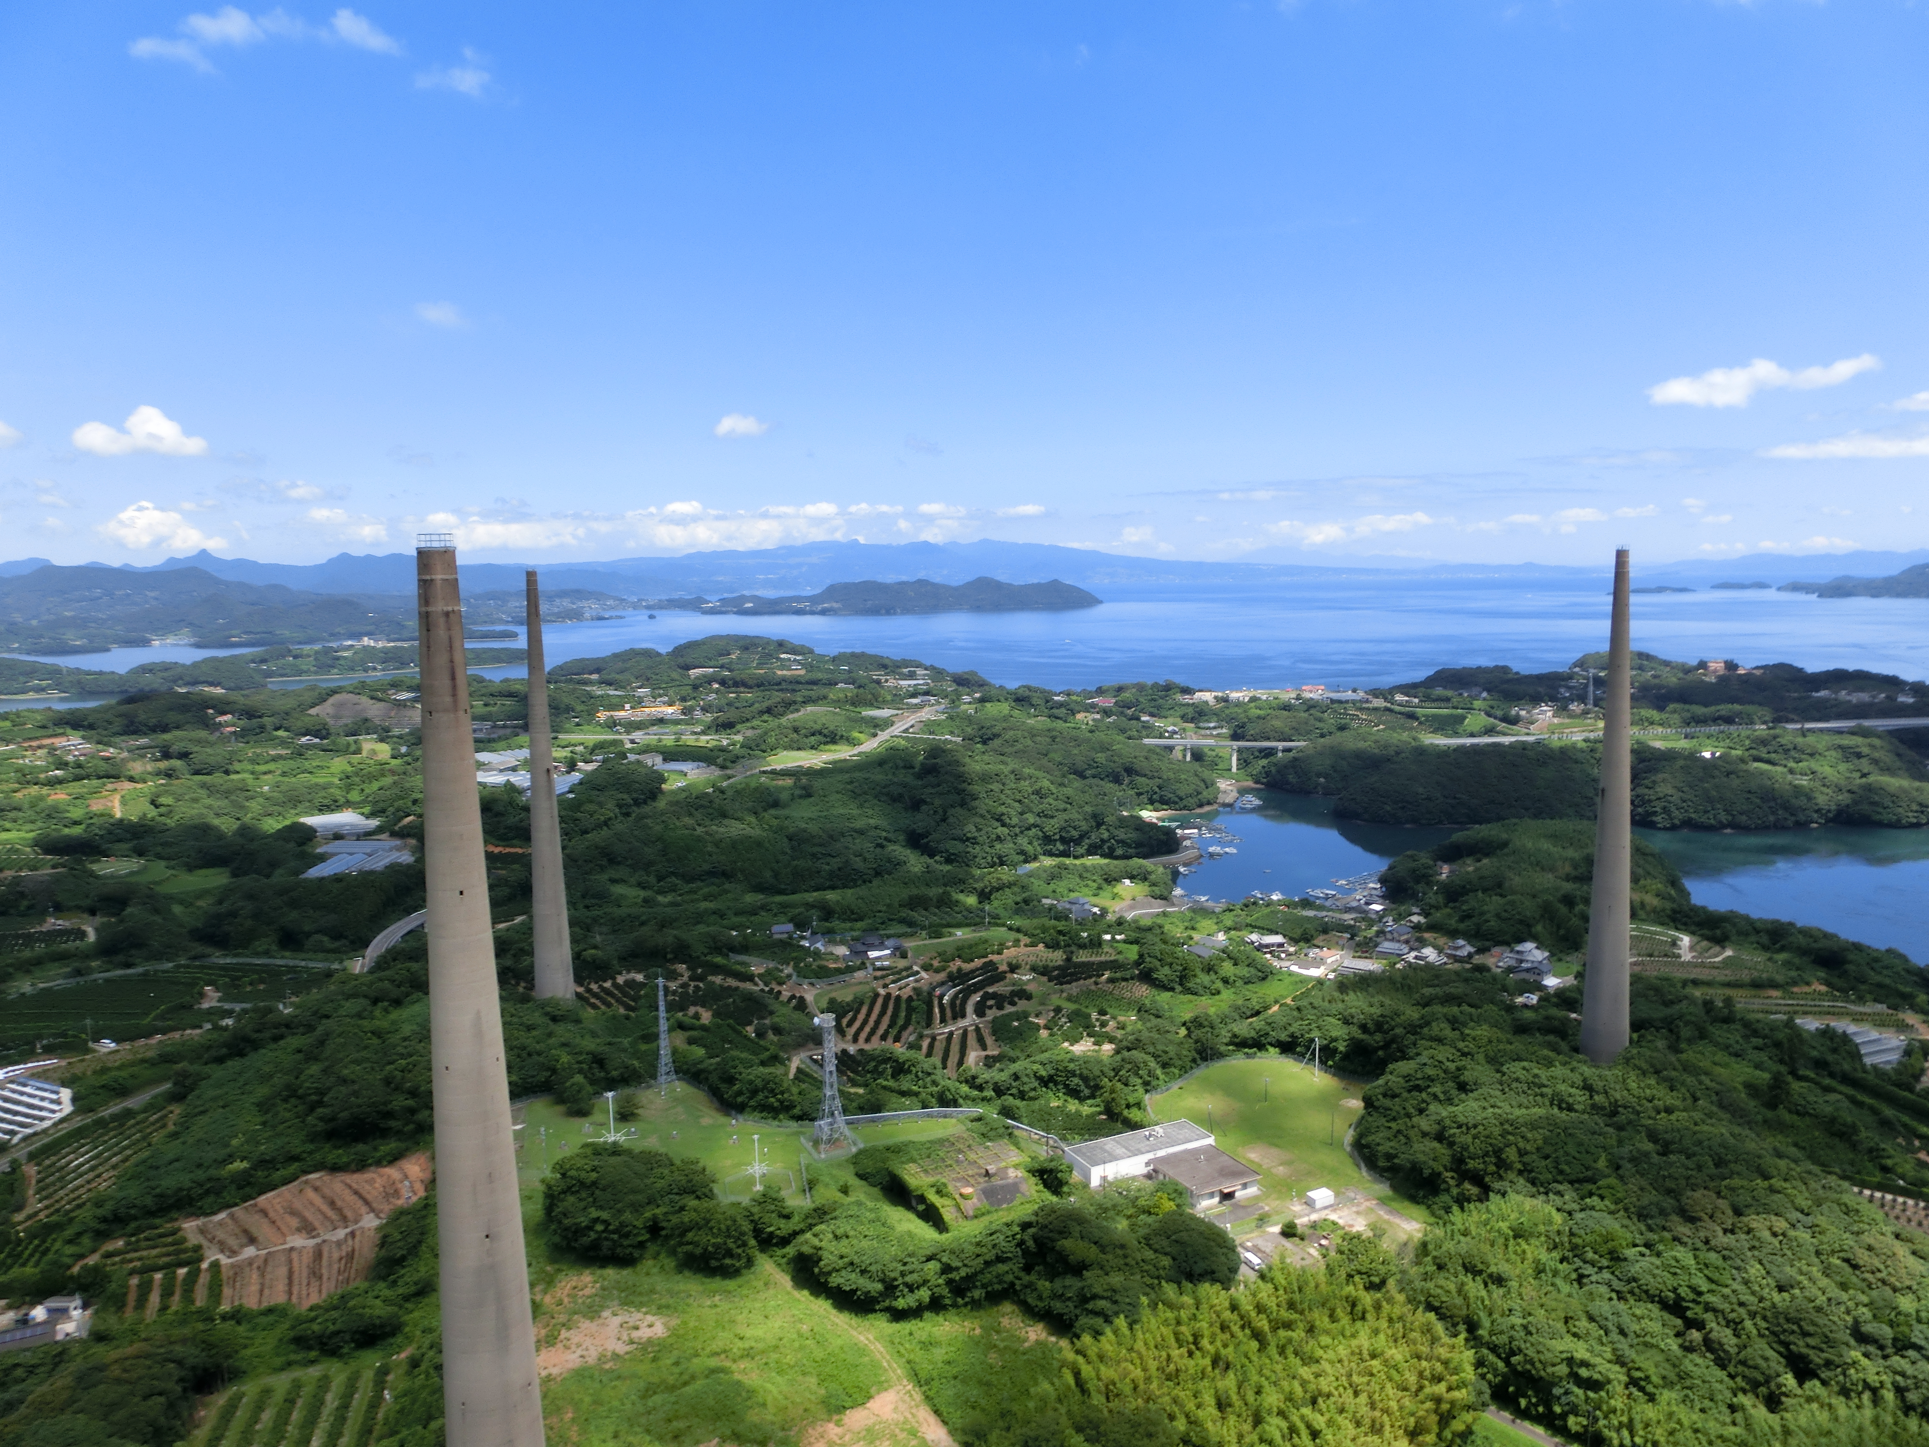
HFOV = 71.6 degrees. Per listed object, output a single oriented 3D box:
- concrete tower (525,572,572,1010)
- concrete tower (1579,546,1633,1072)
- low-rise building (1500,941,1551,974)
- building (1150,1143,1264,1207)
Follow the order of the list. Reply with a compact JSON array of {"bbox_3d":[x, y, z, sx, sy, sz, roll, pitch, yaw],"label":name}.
[{"bbox_3d":[-128.033,21.192,407.579,12.200,135.600,12.200,-1,7,0],"label":"concrete tower"},{"bbox_3d":[163.493,24.238,336.837,12.200,136.300,12.200,-1,7,0],"label":"concrete tower"},{"bbox_3d":[228.526,93.746,543.637,14.500,8.800,12.500,3,8,34],"label":"low-rise building"},{"bbox_3d":[51.553,97.230,287.969,16.400,3.500,17.600,-4,7,-26],"label":"building"}]

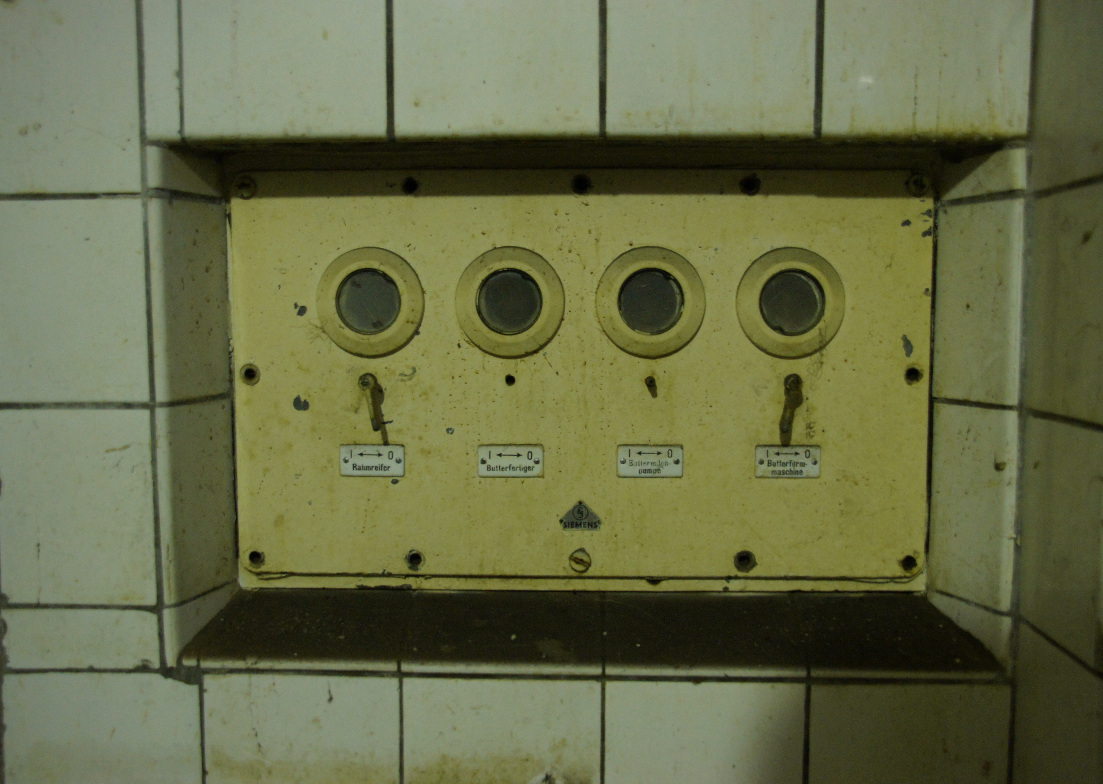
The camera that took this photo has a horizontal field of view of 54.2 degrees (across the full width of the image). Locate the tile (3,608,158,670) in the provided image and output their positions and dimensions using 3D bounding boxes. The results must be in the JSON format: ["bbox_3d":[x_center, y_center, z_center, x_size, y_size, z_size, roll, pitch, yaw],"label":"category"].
[{"bbox_3d":[-0.358,0.188,0.825,0.120,0.046,0.008,0,5,2],"label":"tile"}]

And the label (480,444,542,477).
[{"bbox_3d":[-0.032,0.055,0.860,0.052,0.026,0.003,0,5,1],"label":"label"}]

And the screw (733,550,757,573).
[{"bbox_3d":[0.155,0.136,0.865,0.017,0.018,0.009,0,5,1],"label":"screw"}]

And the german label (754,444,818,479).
[{"bbox_3d":[0.190,0.056,0.867,0.052,0.026,0.003,0,5,2],"label":"german label"}]

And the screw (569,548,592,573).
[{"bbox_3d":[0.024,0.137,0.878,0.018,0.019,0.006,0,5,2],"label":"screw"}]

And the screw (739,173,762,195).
[{"bbox_3d":[0.154,-0.161,0.839,0.017,0.016,0.009,0,5,1],"label":"screw"}]

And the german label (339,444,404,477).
[{"bbox_3d":[-0.143,0.055,0.862,0.052,0.026,0.003,0,5,1],"label":"german label"}]

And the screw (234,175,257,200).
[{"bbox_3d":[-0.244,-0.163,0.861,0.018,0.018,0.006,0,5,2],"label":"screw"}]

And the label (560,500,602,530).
[{"bbox_3d":[0.024,0.099,0.862,0.033,0.024,0.002,0,5,1],"label":"label"}]

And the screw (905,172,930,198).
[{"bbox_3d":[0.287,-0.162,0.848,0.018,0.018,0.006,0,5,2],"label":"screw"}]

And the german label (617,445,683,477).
[{"bbox_3d":[0.080,0.056,0.870,0.053,0.026,0.003,0,5,2],"label":"german label"}]

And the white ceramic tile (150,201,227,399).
[{"bbox_3d":[-0.273,-0.070,0.820,0.015,0.147,0.068,2,5,19],"label":"white ceramic tile"}]

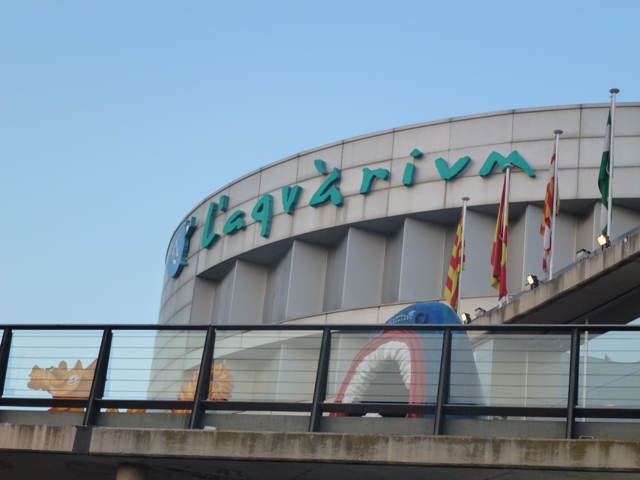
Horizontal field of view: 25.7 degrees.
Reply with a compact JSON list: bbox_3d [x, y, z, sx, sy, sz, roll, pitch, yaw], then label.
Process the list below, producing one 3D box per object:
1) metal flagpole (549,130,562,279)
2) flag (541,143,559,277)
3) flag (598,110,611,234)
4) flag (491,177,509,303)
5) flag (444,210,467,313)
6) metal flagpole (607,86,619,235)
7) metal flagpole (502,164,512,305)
[{"bbox_3d":[4.371,-0.619,26.104,0.190,2.974,0.190,3,-16,9],"label":"metal flagpole"},{"bbox_3d":[4.294,-0.587,26.107,0.334,2.647,0.280,3,-16,9],"label":"flag"},{"bbox_3d":[4.898,-1.166,23.939,0.255,2.301,0.280,2,-16,12],"label":"flag"},{"bbox_3d":[3.667,-0.060,28.246,0.372,2.744,0.280,3,-16,7],"label":"flag"},{"bbox_3d":[2.970,0.415,30.647,0.401,2.421,0.280,4,-16,6],"label":"flag"},{"bbox_3d":[4.975,-1.189,23.930,0.190,2.927,0.190,2,-16,12],"label":"metal flagpole"},{"bbox_3d":[3.722,-0.064,28.240,0.190,3.021,0.190,3,-16,7],"label":"metal flagpole"}]

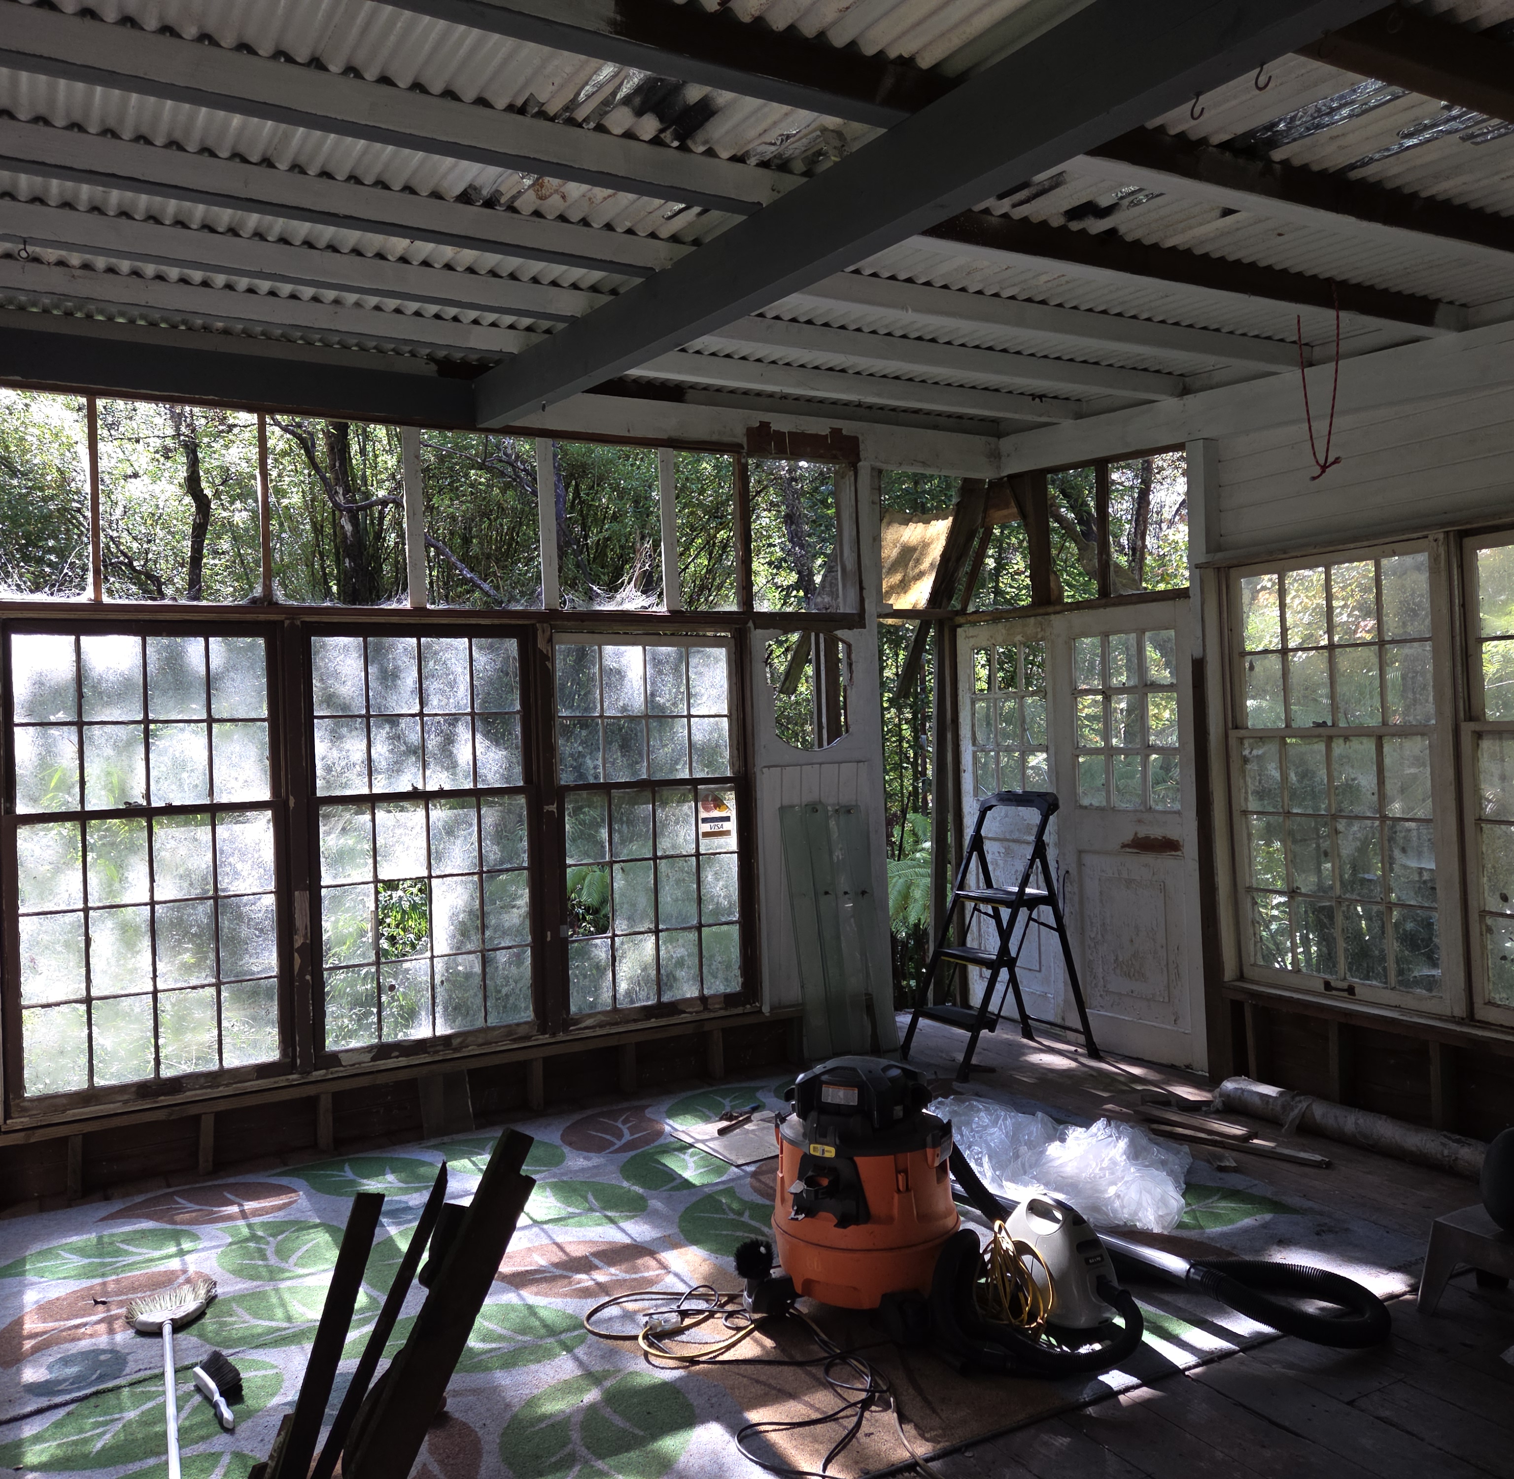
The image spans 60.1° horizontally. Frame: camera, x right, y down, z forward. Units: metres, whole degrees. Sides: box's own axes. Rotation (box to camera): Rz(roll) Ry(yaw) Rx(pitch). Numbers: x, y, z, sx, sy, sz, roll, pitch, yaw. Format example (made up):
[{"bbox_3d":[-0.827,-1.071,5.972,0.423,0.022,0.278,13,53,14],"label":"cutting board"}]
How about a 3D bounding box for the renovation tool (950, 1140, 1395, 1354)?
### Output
[{"bbox_3d":[0.997,1.289,3.617,0.420,0.300,1.400,-2,0,-44],"label":"renovation tool"}]

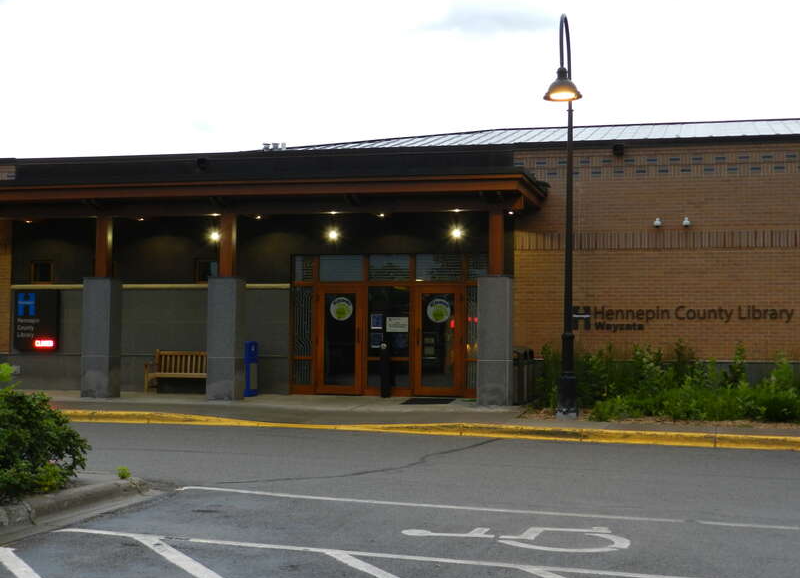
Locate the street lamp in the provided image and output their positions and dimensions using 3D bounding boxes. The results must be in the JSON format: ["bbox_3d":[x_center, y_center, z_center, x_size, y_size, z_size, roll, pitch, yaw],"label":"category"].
[{"bbox_3d":[2.335,-1.036,17.423,0.540,5.827,1.400,0,-3,13],"label":"street lamp"}]

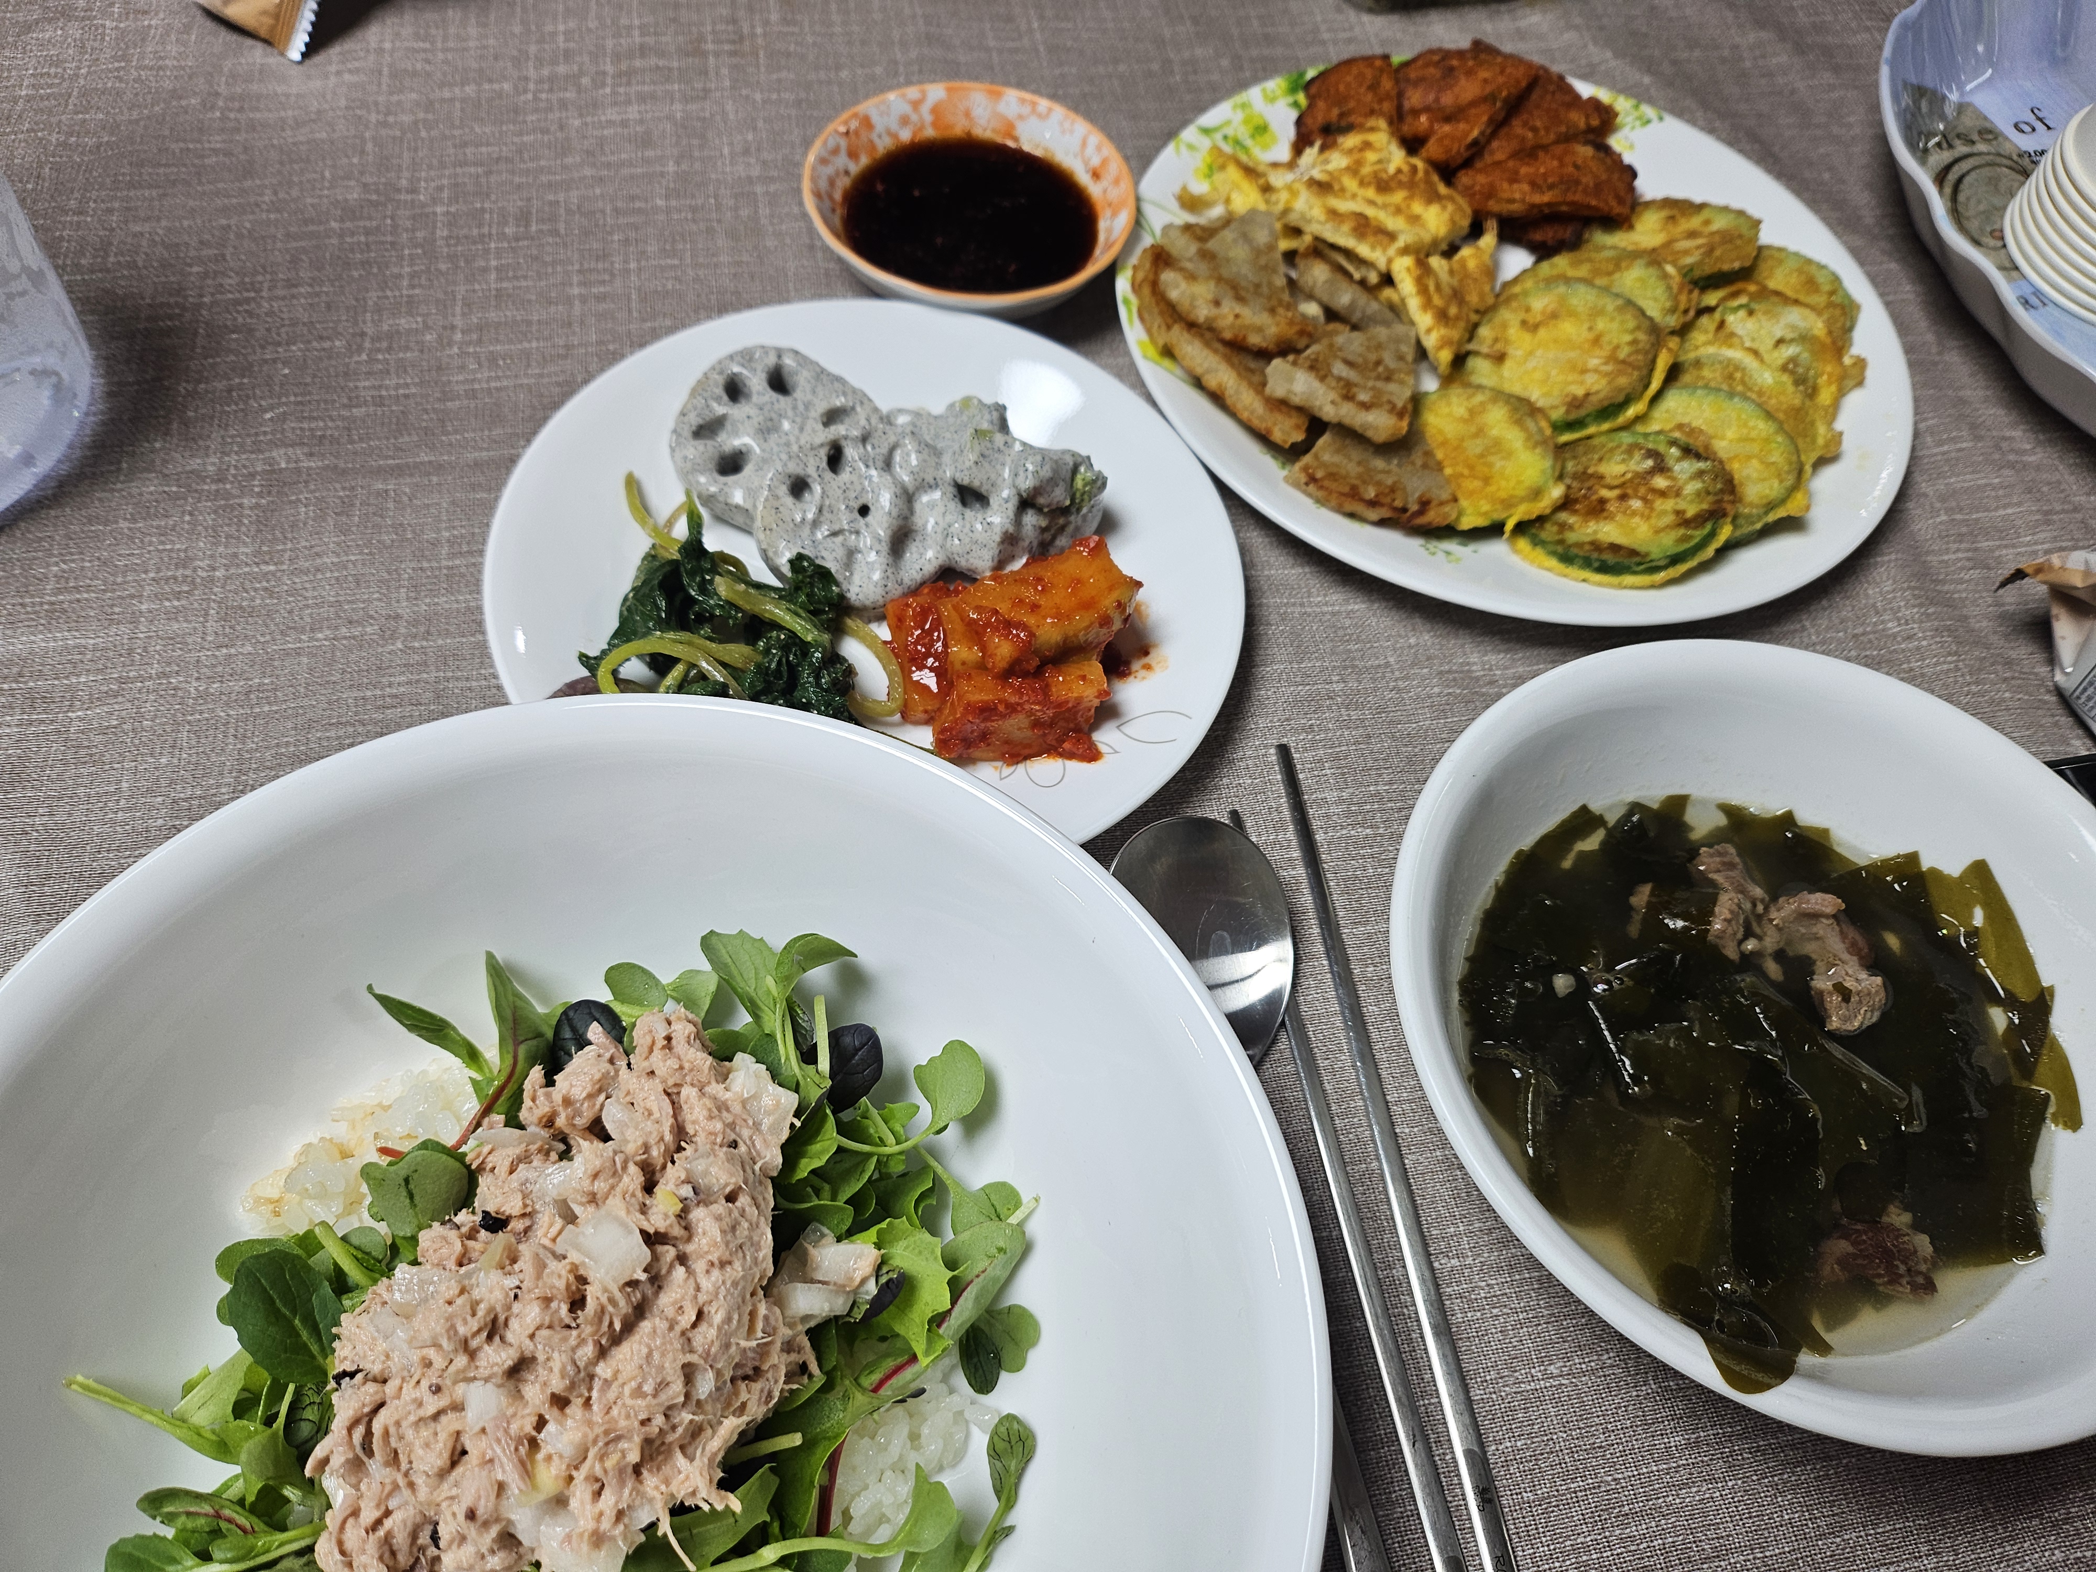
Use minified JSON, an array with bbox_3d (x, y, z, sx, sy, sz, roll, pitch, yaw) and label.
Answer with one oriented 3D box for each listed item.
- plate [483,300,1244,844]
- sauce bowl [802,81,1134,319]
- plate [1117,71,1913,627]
[{"bbox_3d":[-0.040,-0.047,0.339,0.170,0.019,0.170,3,59,-6],"label":"plate"},{"bbox_3d":[-0.021,-0.150,0.395,0.087,0.031,0.087,3,59,-6],"label":"sauce bowl"},{"bbox_3d":[0.129,-0.128,0.407,0.216,0.022,0.216,13,59,0],"label":"plate"}]

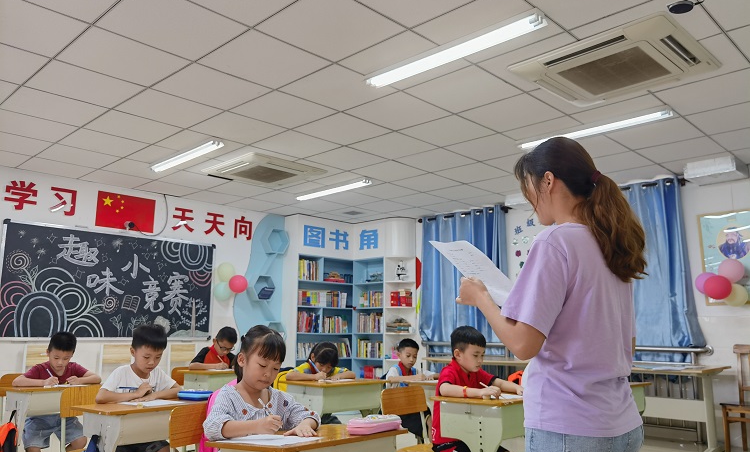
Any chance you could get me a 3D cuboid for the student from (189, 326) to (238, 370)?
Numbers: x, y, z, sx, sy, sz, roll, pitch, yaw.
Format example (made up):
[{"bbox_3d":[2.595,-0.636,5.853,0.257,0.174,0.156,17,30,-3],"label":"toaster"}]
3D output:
[{"bbox_3d":[-1.476,1.518,5.592,0.560,1.060,0.570,-9,-13,43],"label":"student"}]

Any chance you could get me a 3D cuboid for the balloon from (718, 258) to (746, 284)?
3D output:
[{"bbox_3d":[3.326,0.428,5.448,0.220,0.240,0.220,-9,-14,44],"label":"balloon"}]

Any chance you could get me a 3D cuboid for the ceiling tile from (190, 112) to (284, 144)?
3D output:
[{"bbox_3d":[-1.112,-0.791,4.772,0.600,0.020,0.600,-9,-14,44],"label":"ceiling tile"}]

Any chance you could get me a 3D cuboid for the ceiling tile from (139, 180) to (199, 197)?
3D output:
[{"bbox_3d":[-2.424,-0.442,6.868,0.600,0.020,0.600,-9,-14,44],"label":"ceiling tile"}]

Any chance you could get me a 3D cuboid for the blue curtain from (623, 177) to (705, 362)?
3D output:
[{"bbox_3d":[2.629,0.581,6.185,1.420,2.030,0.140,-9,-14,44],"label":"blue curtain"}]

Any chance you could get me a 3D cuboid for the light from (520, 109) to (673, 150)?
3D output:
[{"bbox_3d":[1.691,-0.750,4.622,1.210,0.070,0.130,-9,-13,43],"label":"light"}]

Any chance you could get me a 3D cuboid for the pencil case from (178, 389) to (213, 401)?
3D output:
[{"bbox_3d":[-0.976,0.926,3.198,0.205,0.053,0.085,1,-10,-4],"label":"pencil case"}]

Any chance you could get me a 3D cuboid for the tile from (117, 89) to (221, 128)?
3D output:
[{"bbox_3d":[-1.526,-0.862,4.346,0.600,0.020,0.600,-9,-13,43],"label":"tile"}]

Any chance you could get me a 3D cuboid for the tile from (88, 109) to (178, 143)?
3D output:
[{"bbox_3d":[-1.966,-0.795,4.756,0.600,0.020,0.600,-9,-13,43],"label":"tile"}]

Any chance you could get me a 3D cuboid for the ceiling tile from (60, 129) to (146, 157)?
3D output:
[{"bbox_3d":[-2.405,-0.727,5.173,0.600,0.020,0.600,-9,-13,43],"label":"ceiling tile"}]

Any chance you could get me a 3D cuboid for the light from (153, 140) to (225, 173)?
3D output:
[{"bbox_3d":[-1.763,-0.653,5.434,1.200,0.065,0.130,-9,-13,44],"label":"light"}]

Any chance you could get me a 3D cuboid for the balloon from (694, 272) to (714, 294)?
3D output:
[{"bbox_3d":[3.236,0.560,5.700,0.210,0.210,0.210,-9,-13,44],"label":"balloon"}]

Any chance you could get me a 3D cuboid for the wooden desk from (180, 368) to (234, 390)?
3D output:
[{"bbox_3d":[-1.375,1.668,5.324,0.420,0.680,0.600,-9,-13,43],"label":"wooden desk"}]

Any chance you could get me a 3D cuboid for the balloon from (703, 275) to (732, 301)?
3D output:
[{"bbox_3d":[3.259,0.587,5.555,0.240,0.240,0.240,-9,-13,43],"label":"balloon"}]

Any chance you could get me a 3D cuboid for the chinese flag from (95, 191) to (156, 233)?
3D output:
[{"bbox_3d":[-2.875,-0.153,6.786,0.020,0.401,0.667,-9,-14,44],"label":"chinese flag"}]

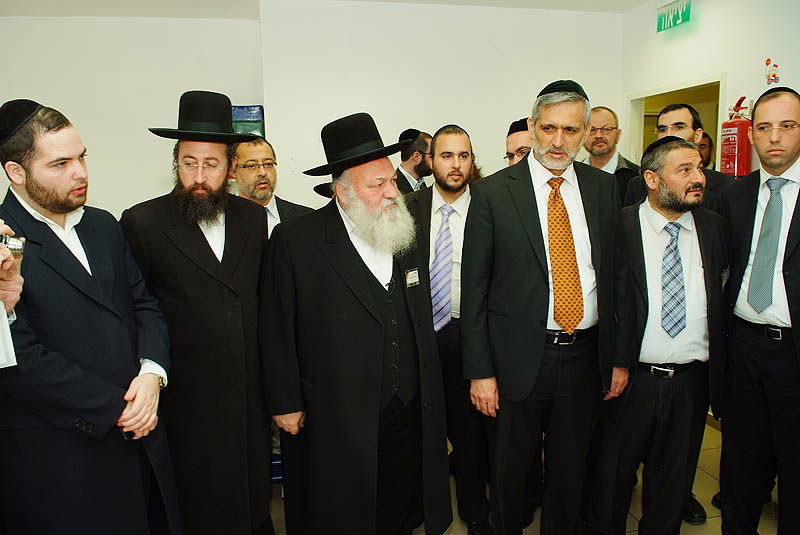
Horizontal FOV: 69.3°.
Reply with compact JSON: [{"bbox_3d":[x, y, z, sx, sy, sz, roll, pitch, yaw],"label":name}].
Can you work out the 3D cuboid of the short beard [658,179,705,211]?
[{"bbox_3d":[0.905,-0.229,1.840,0.135,0.105,0.110,-4,7,-30],"label":"short beard"}]

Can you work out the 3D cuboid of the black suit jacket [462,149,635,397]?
[{"bbox_3d":[0.445,0.018,1.770,0.520,0.740,0.300,0,6,2],"label":"black suit jacket"}]

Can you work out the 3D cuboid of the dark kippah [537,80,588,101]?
[{"bbox_3d":[0.498,-0.533,1.760,0.160,0.070,0.160,5,3,18],"label":"dark kippah"}]

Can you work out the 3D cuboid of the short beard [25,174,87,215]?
[{"bbox_3d":[-0.762,-0.163,1.290,0.100,0.095,0.125,1,6,16],"label":"short beard"}]

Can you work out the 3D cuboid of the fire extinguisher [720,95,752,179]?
[{"bbox_3d":[1.914,-0.726,3.280,0.160,0.490,0.155,-3,7,-24],"label":"fire extinguisher"}]

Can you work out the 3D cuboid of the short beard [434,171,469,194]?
[{"bbox_3d":[0.201,-0.328,2.230,0.135,0.100,0.110,-2,10,-8],"label":"short beard"}]

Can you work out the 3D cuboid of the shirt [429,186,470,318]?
[{"bbox_3d":[0.209,-0.054,2.302,0.420,0.570,0.250,0,7,6],"label":"shirt"}]

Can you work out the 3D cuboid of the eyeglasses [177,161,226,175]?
[{"bbox_3d":[-0.584,-0.295,1.700,0.140,0.045,0.140,0,15,-16],"label":"eyeglasses"}]

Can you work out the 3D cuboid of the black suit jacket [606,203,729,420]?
[{"bbox_3d":[0.863,0.137,1.930,0.480,0.730,0.310,1,6,18],"label":"black suit jacket"}]

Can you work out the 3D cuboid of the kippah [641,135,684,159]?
[{"bbox_3d":[0.884,-0.393,1.940,0.155,0.065,0.155,-4,-17,-26],"label":"kippah"}]

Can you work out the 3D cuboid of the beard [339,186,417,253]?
[{"bbox_3d":[-0.065,-0.139,1.750,0.170,0.215,0.175,13,15,42],"label":"beard"}]

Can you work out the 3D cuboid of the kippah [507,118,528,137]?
[{"bbox_3d":[0.481,-0.529,2.200,0.165,0.075,0.165,4,8,40],"label":"kippah"}]

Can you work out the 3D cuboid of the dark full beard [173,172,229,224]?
[{"bbox_3d":[-0.564,-0.198,1.660,0.155,0.150,0.120,-3,7,-22],"label":"dark full beard"}]

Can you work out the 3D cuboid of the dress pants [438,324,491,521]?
[{"bbox_3d":[0.237,0.644,2.431,0.390,0.950,0.270,0,7,4],"label":"dress pants"}]

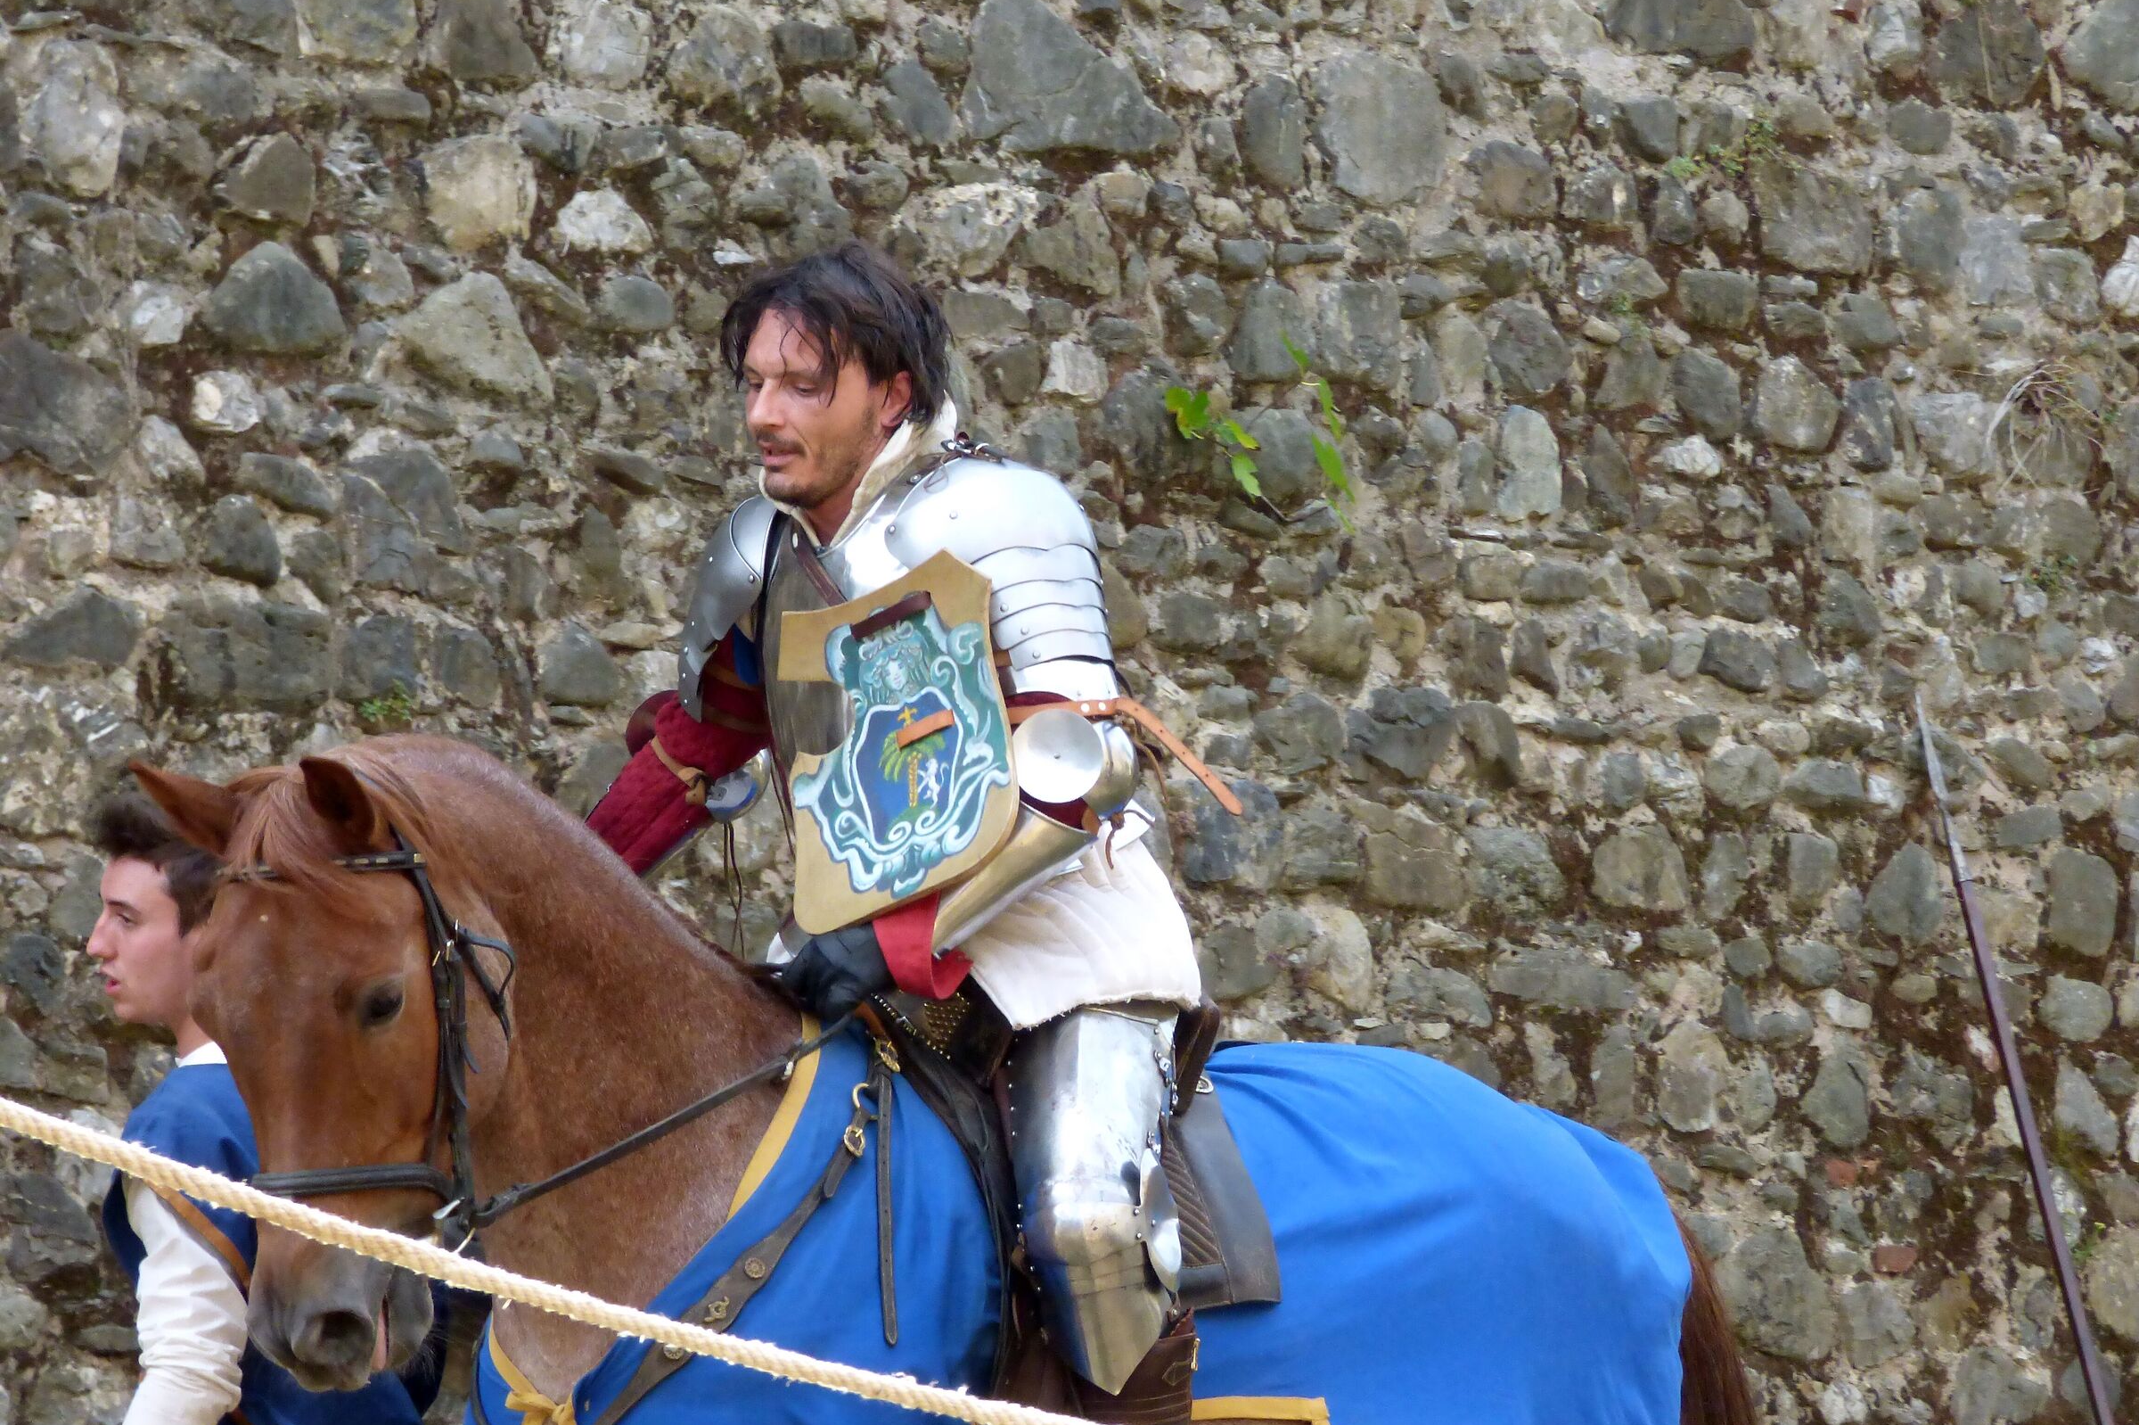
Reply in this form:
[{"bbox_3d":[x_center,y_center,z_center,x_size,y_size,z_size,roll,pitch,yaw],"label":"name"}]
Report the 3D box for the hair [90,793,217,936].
[{"bbox_3d":[-0.881,0.160,10.000,0.210,0.170,0.175,0,0,-10],"label":"hair"}]

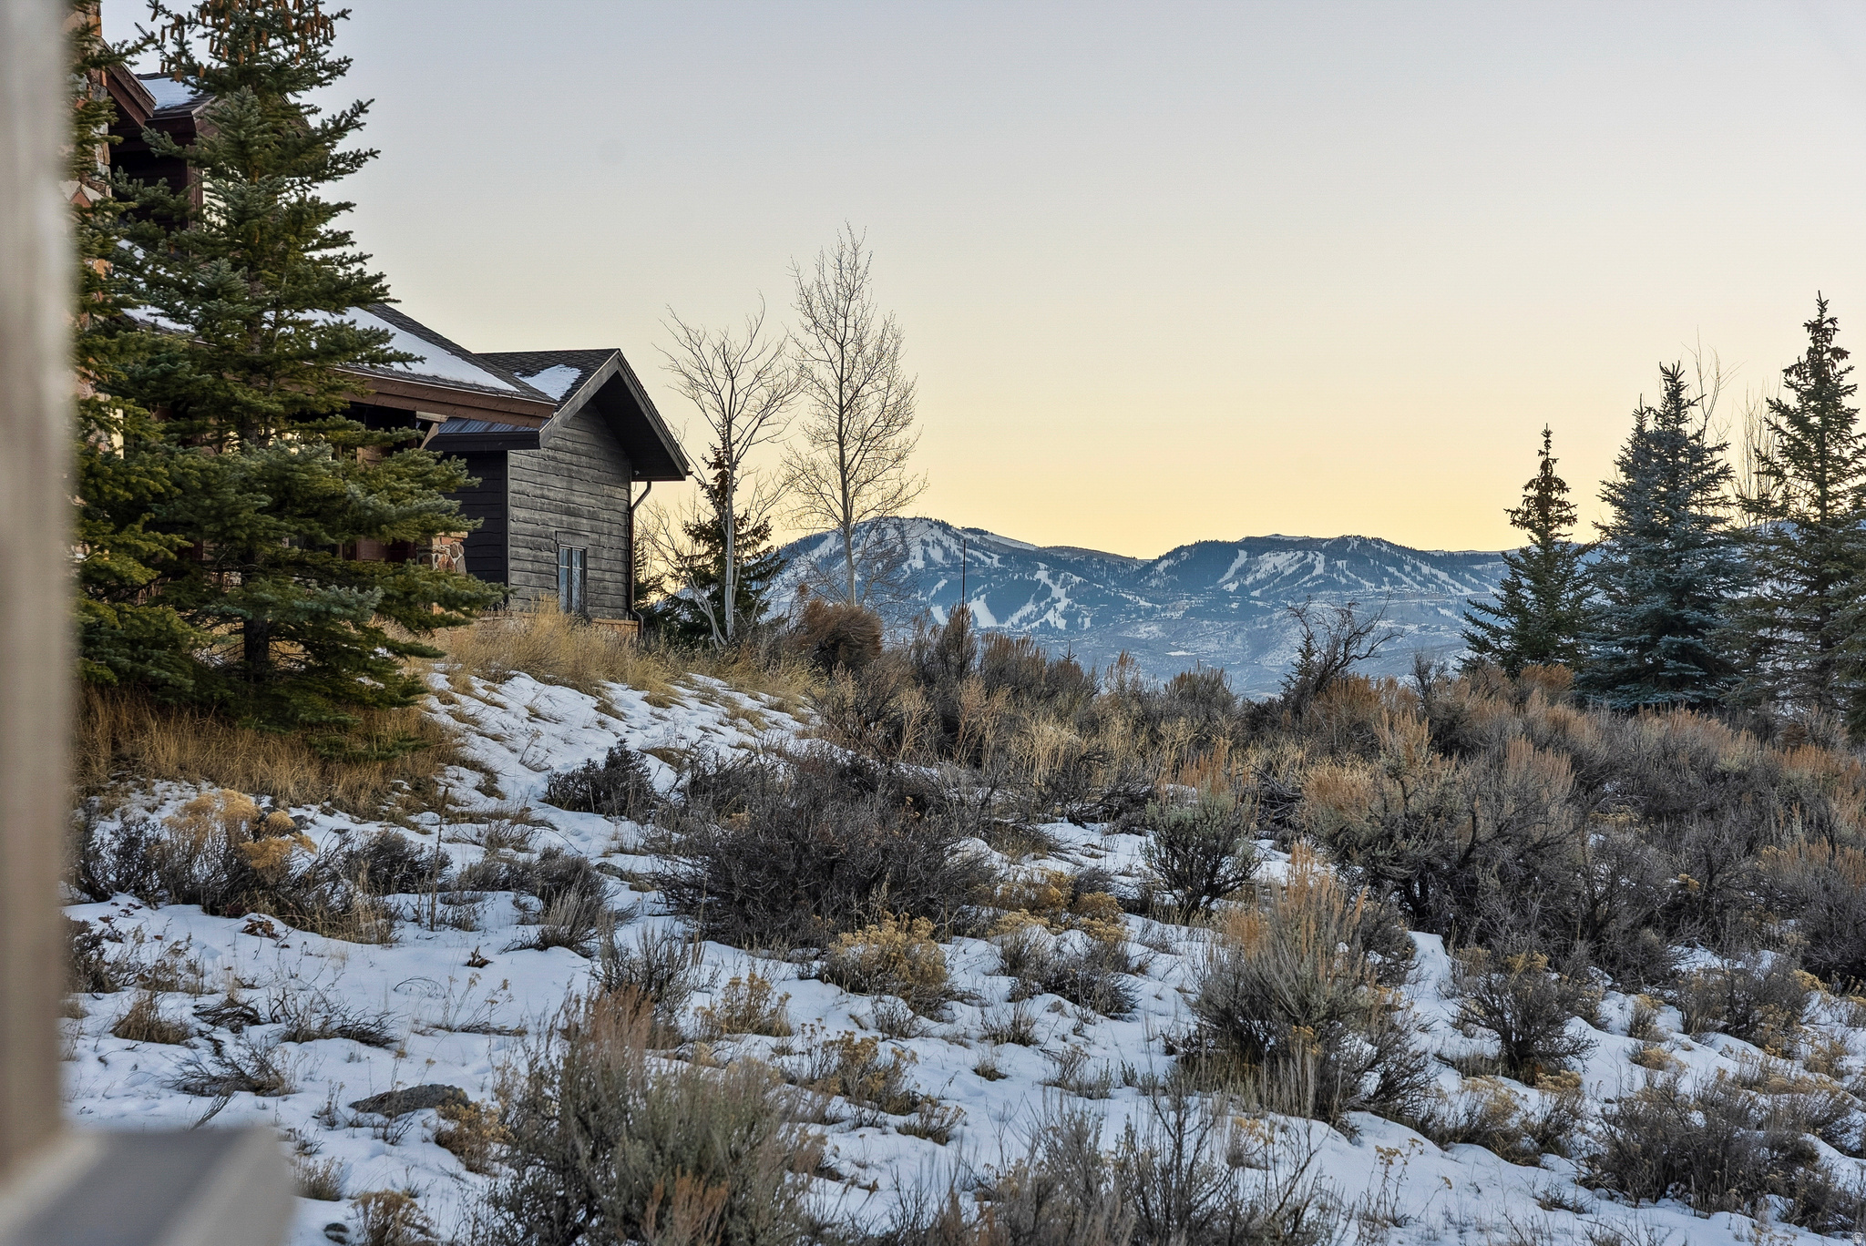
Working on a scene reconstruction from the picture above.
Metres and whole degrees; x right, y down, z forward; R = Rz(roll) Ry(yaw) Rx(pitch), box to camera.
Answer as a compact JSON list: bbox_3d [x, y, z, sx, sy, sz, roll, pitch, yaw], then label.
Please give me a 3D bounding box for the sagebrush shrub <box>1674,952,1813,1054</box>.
[{"bbox_3d":[4.108,1.929,18.400,0.702,0.497,0.600,0,-1,0],"label":"sagebrush shrub"}]

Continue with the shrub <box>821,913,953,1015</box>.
[{"bbox_3d":[-0.233,1.729,18.400,0.665,0.482,0.580,0,-1,0],"label":"shrub"}]

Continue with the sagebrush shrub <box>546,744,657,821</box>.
[{"bbox_3d":[-2.569,1.226,28.000,0.877,0.583,0.750,0,-1,0],"label":"sagebrush shrub"}]

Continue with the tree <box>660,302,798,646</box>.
[{"bbox_3d":[-3.317,-2.381,59.000,2.251,5.663,2.200,0,-1,0],"label":"tree"}]

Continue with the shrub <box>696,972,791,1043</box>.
[{"bbox_3d":[-0.898,1.817,17.200,0.477,0.318,0.420,0,-1,0],"label":"shrub"}]

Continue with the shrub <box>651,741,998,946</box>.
[{"bbox_3d":[-0.642,1.313,21.300,1.993,1.141,1.600,0,-1,0],"label":"shrub"}]

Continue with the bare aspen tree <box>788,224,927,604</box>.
[{"bbox_3d":[-1.332,-3.199,62.000,2.390,7.195,2.300,0,-1,0],"label":"bare aspen tree"}]

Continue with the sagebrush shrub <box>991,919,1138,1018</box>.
[{"bbox_3d":[0.552,1.447,15.200,0.610,0.403,0.550,0,-1,0],"label":"sagebrush shrub"}]

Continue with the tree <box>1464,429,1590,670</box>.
[{"bbox_3d":[8.162,-0.904,50.000,1.847,3.614,1.900,0,-1,0],"label":"tree"}]

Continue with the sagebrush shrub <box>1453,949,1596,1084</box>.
[{"bbox_3d":[2.452,1.626,15.000,0.596,0.542,0.550,0,-1,0],"label":"sagebrush shrub"}]

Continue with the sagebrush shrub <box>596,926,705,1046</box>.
[{"bbox_3d":[-1.119,1.434,14.400,0.451,0.451,0.450,0,-1,0],"label":"sagebrush shrub"}]

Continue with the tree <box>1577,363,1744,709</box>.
[{"bbox_3d":[9.437,-1.066,47.000,2.208,4.586,2.200,0,-1,0],"label":"tree"}]

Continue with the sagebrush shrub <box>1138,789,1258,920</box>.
[{"bbox_3d":[1.671,1.474,22.800,0.751,0.791,0.700,0,-1,0],"label":"sagebrush shrub"}]

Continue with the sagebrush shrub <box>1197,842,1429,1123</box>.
[{"bbox_3d":[1.450,1.383,14.000,0.905,1.023,0.850,0,-1,0],"label":"sagebrush shrub"}]

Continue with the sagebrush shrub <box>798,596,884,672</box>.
[{"bbox_3d":[-1.204,0.177,46.500,1.120,0.950,1.000,0,-1,0],"label":"sagebrush shrub"}]

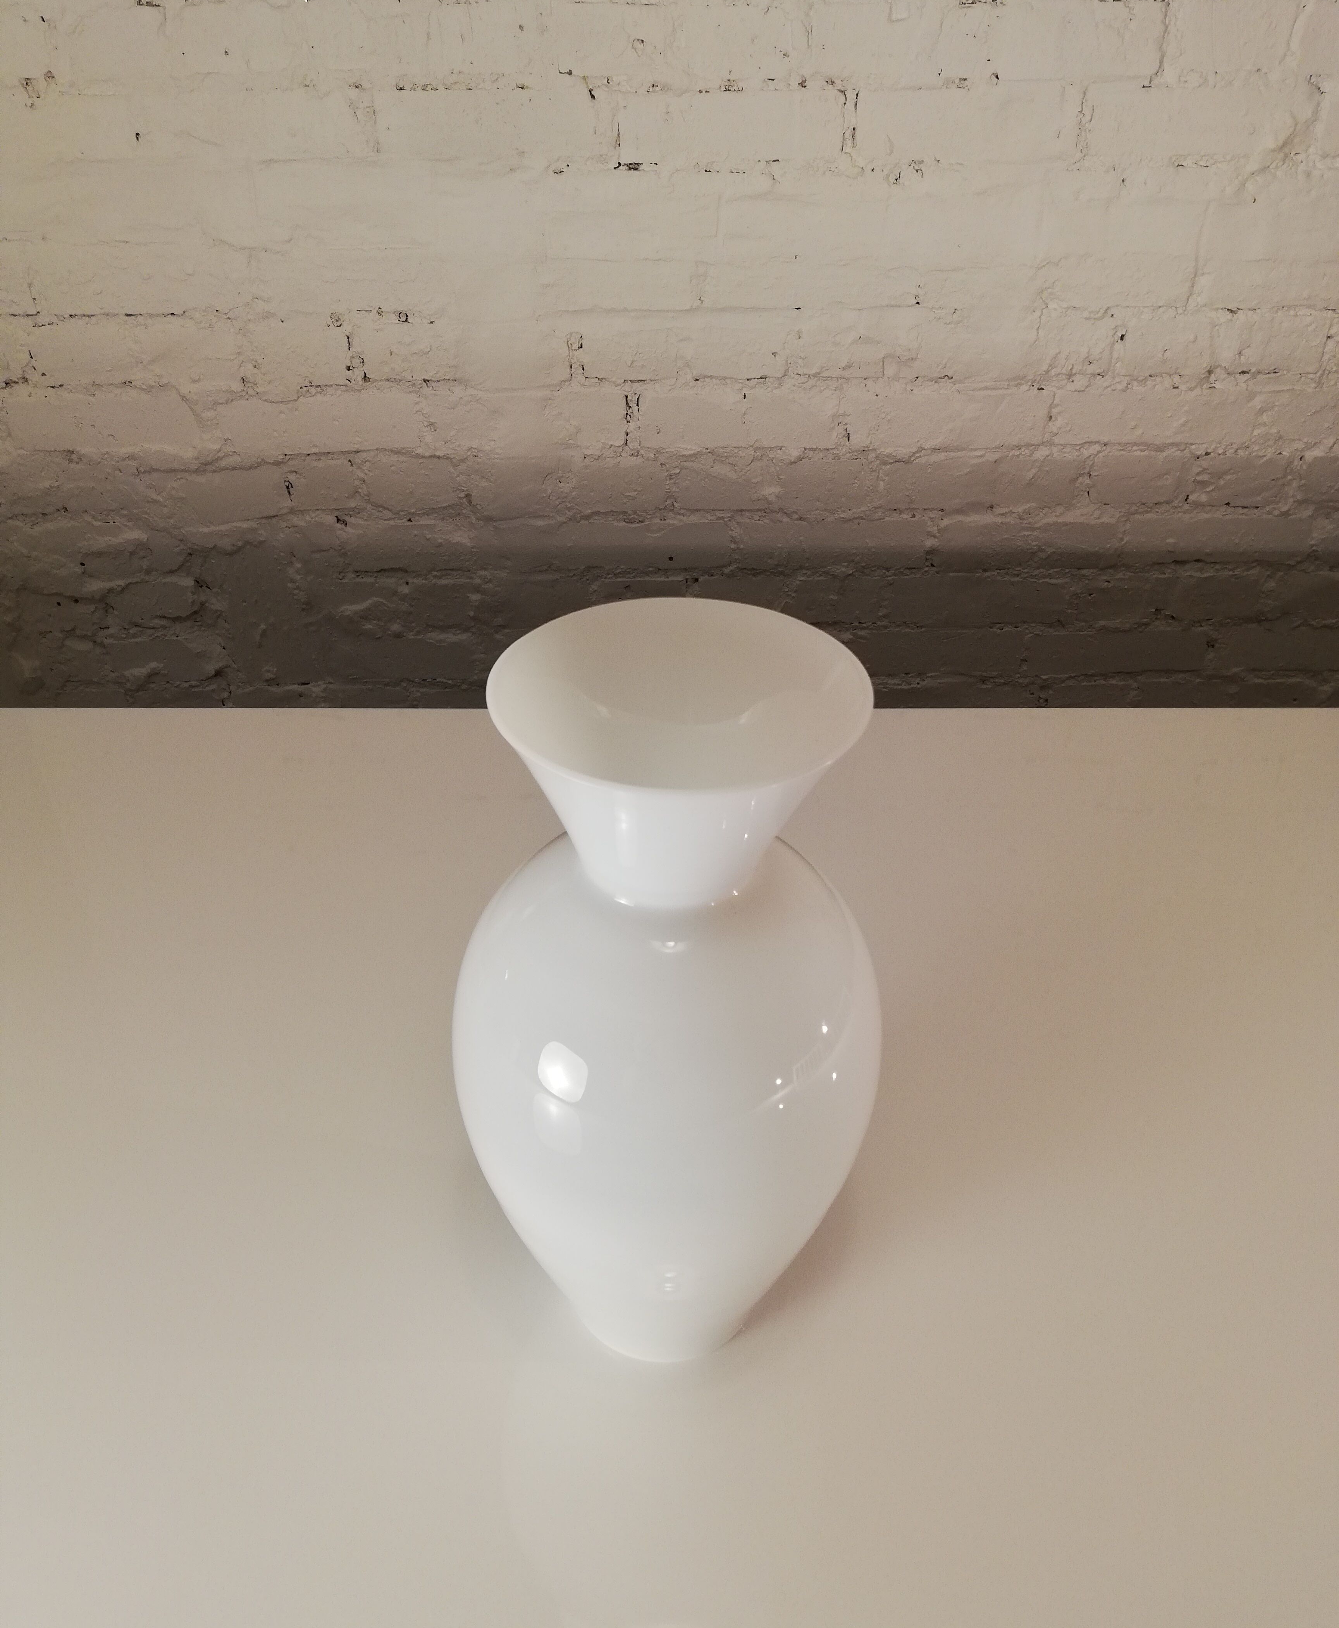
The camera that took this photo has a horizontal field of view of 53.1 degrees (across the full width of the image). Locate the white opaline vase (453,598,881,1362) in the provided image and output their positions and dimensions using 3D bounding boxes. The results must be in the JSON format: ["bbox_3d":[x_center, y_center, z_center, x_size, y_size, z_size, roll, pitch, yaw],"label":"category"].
[{"bbox_3d":[-0.002,0.082,0.505,0.161,0.298,0.161,1,35,0],"label":"white opaline vase"}]

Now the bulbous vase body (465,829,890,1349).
[{"bbox_3d":[-0.002,0.109,0.524,0.161,0.231,0.161,1,35,0],"label":"bulbous vase body"}]

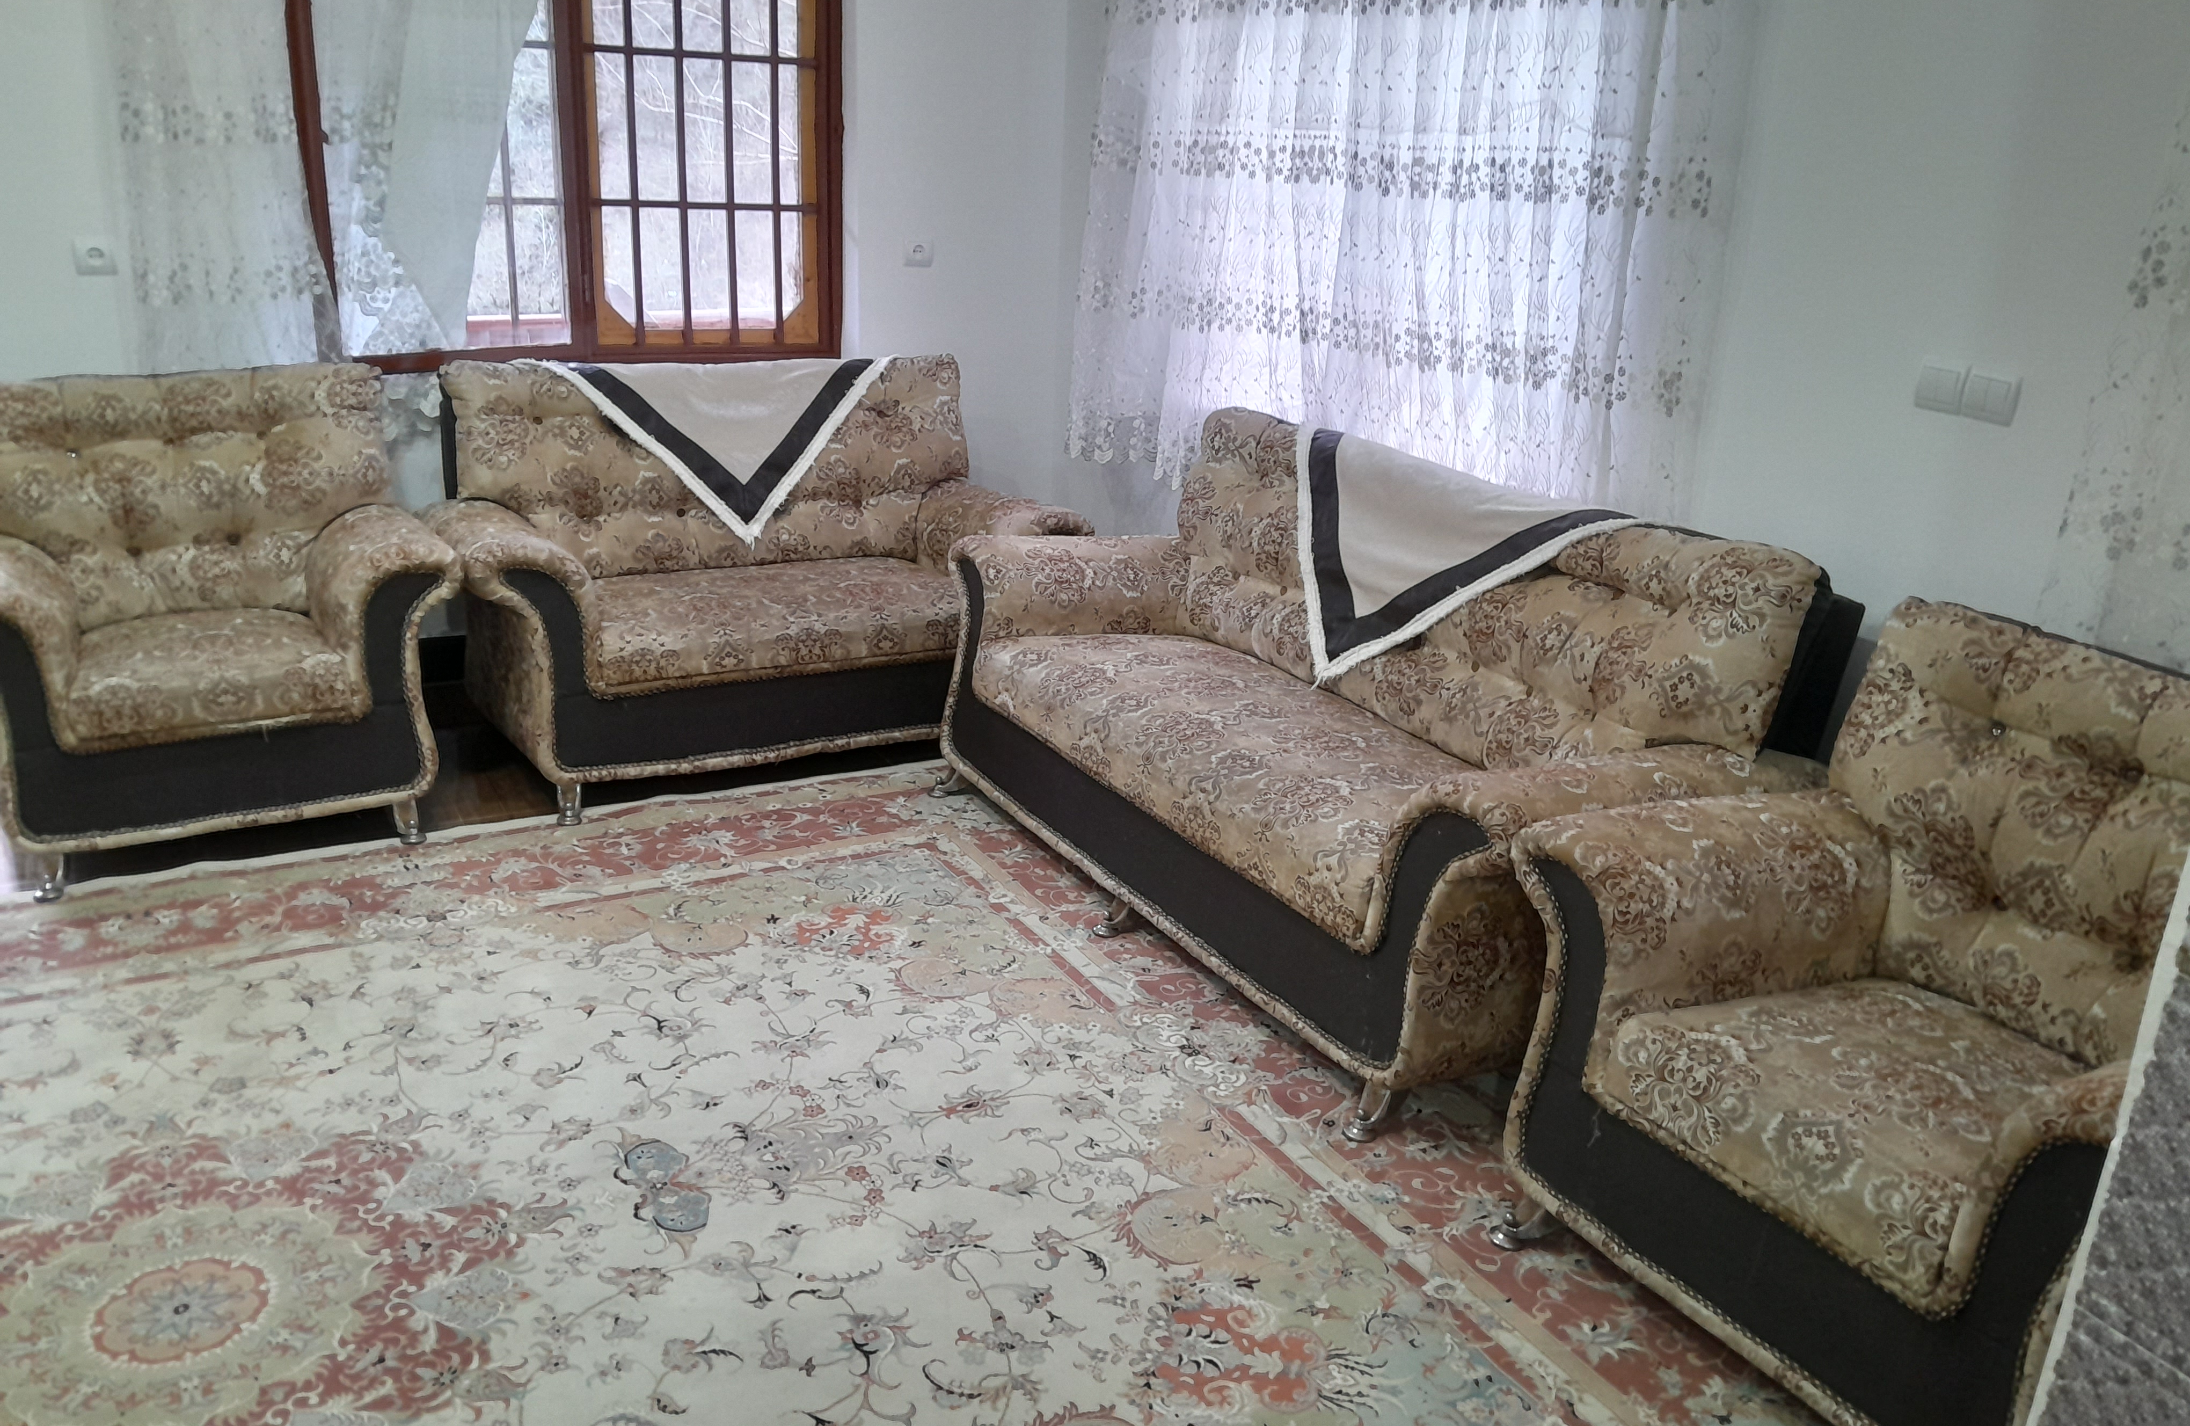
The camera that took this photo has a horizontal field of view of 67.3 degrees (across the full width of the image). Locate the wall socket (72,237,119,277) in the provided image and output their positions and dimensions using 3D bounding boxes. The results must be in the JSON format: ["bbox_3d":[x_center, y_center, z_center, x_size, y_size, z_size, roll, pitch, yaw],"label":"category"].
[{"bbox_3d":[-2.280,-1.039,3.752,0.082,0.083,0.014,-8,21,-28],"label":"wall socket"}]

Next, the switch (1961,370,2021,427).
[{"bbox_3d":[1.446,-0.510,2.657,0.014,0.082,0.083,-8,21,-28],"label":"switch"}]

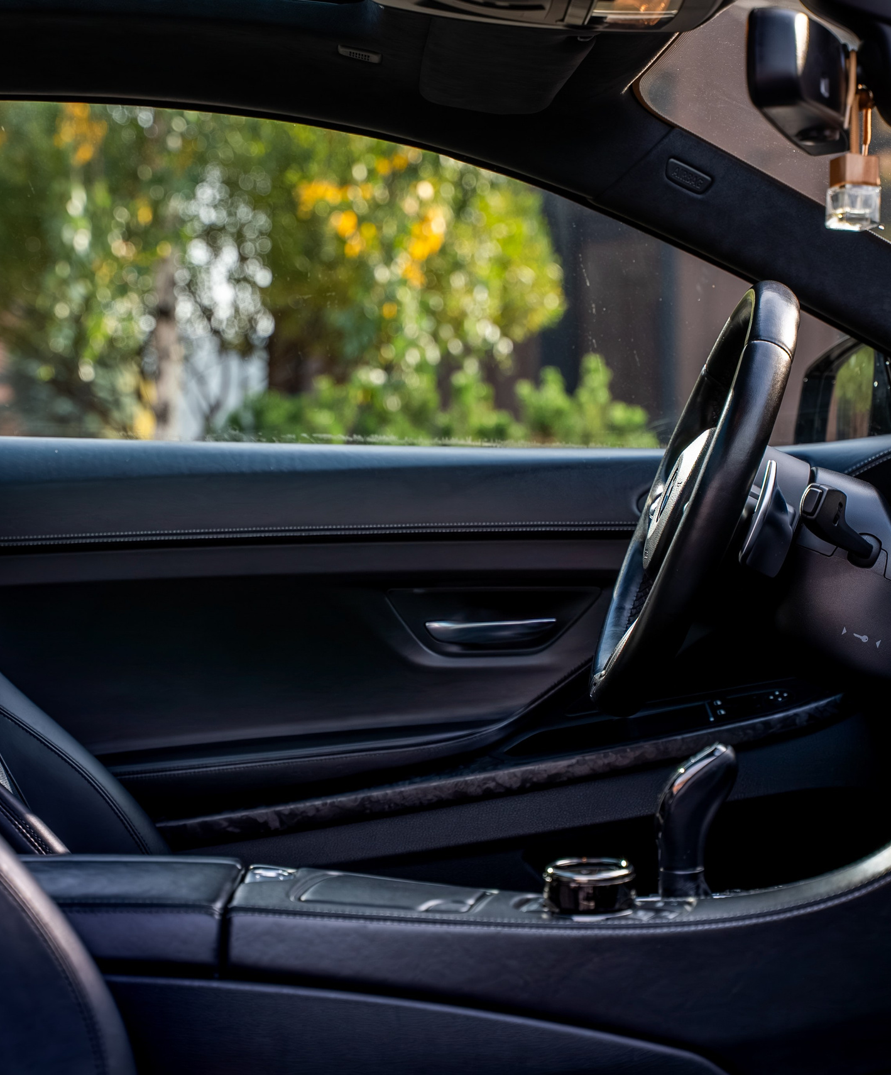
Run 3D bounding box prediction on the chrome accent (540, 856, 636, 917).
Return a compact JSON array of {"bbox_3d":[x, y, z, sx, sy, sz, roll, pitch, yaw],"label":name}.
[{"bbox_3d":[0.096,0.233,1.815,0.059,0.027,0.059,-4,6,-1],"label":"chrome accent"}]

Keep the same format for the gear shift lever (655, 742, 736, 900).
[{"bbox_3d":[0.172,0.197,1.883,0.059,0.108,0.044,0,5,-1],"label":"gear shift lever"}]

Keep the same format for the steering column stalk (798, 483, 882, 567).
[{"bbox_3d":[0.304,-0.006,2.089,0.030,0.036,0.135,2,-16,24],"label":"steering column stalk"}]

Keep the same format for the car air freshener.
[{"bbox_3d":[0.270,-0.261,1.800,0.029,0.117,0.029,-2,6,-16],"label":"car air freshener"}]

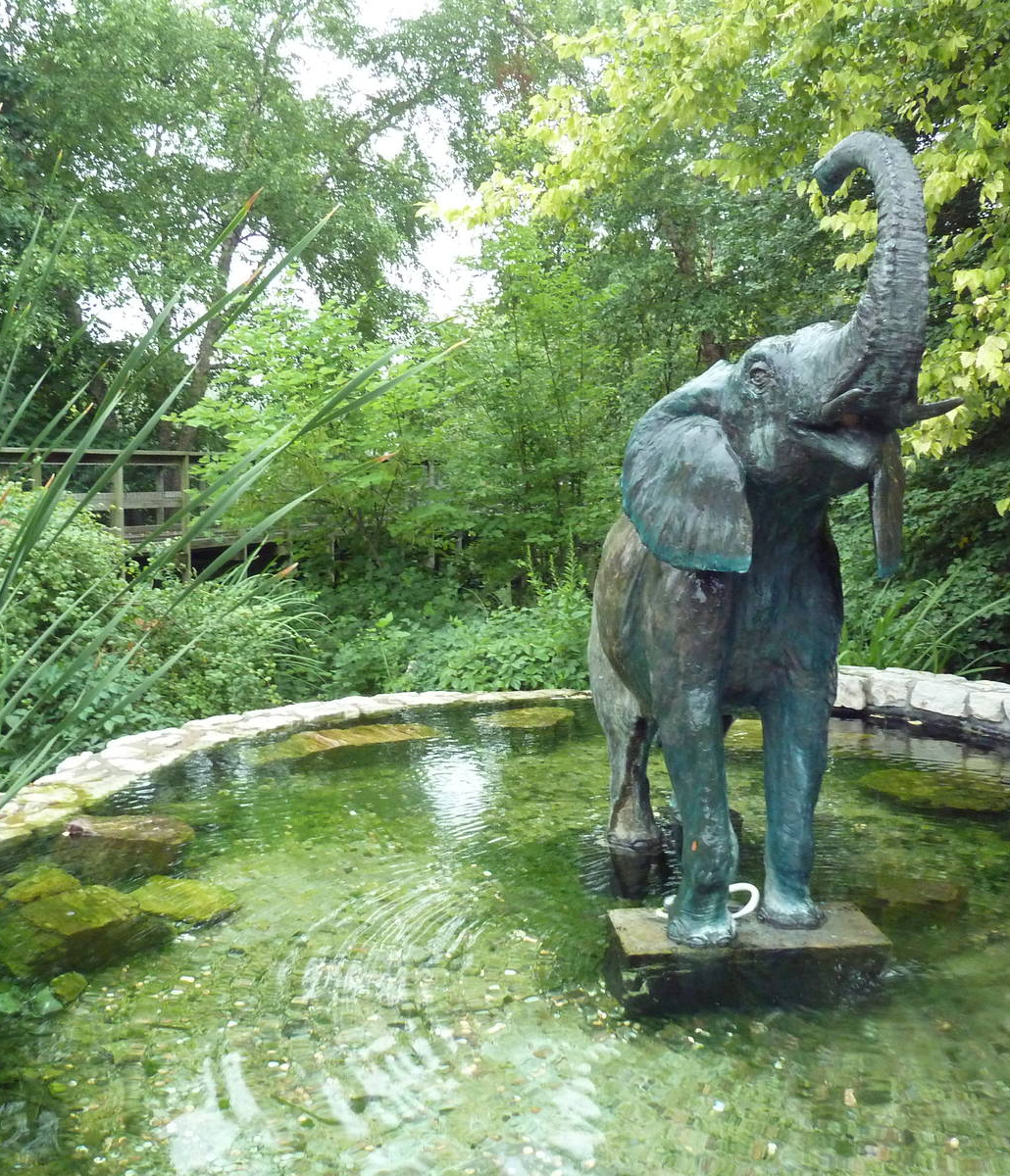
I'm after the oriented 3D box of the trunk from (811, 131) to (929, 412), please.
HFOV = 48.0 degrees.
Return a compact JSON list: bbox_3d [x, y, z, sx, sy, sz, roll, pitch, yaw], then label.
[{"bbox_3d":[1.015,-0.880,3.186,0.220,0.760,0.470,-3,7,-24],"label":"trunk"}]

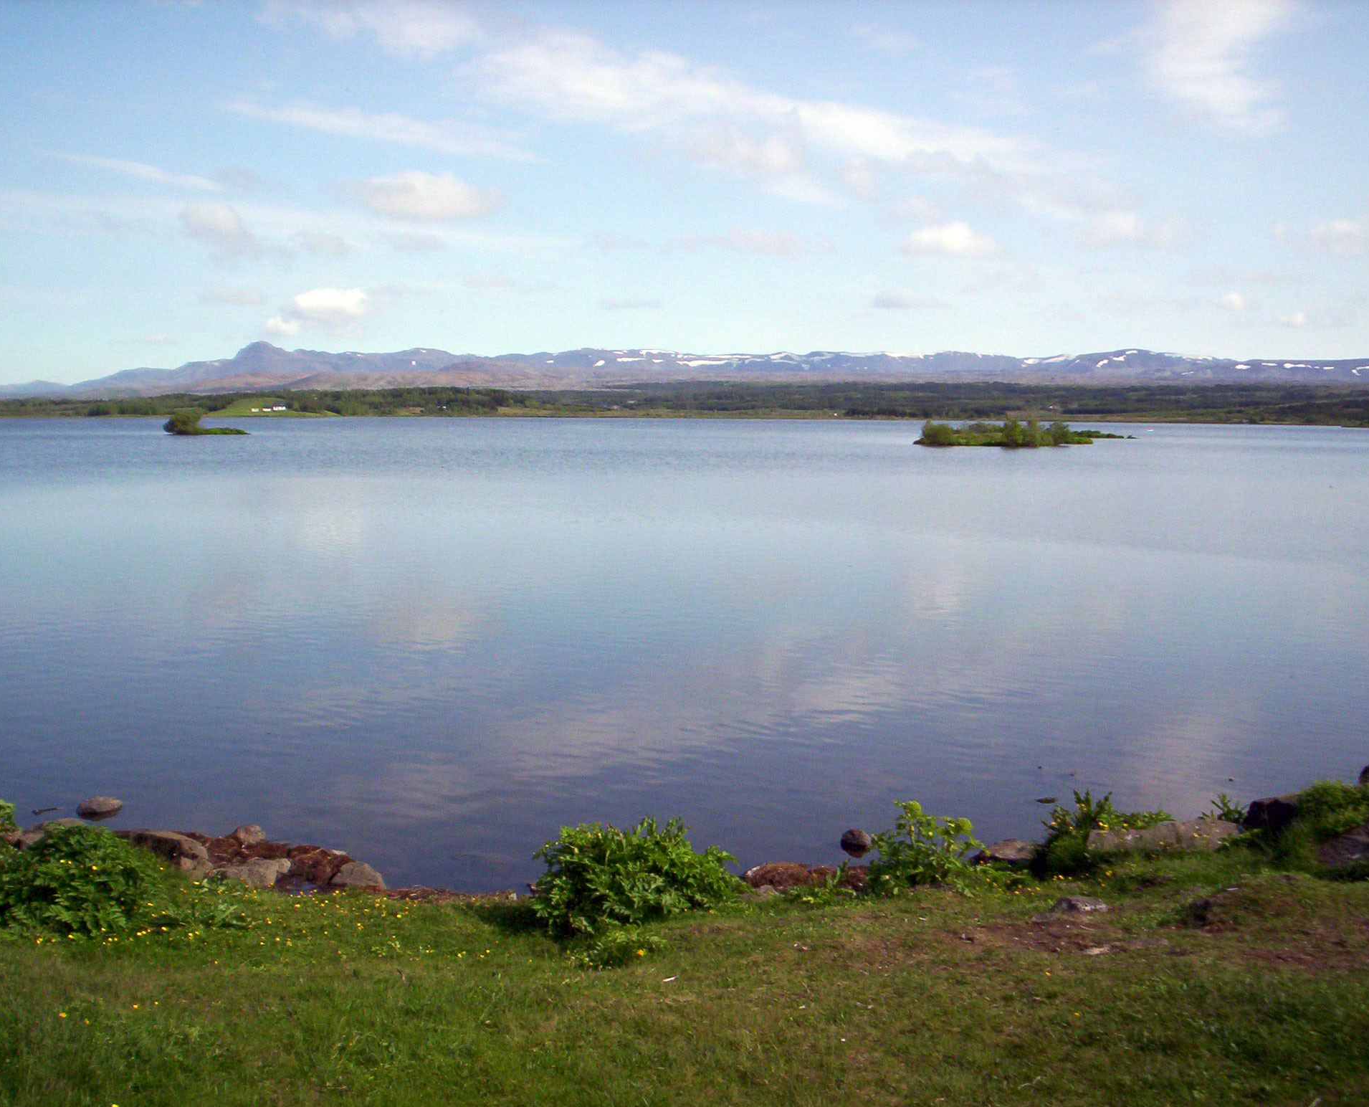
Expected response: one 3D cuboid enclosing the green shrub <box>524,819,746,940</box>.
[{"bbox_3d":[-0.200,1.300,6.500,0.850,0.430,0.720,0,5,0],"label":"green shrub"}]

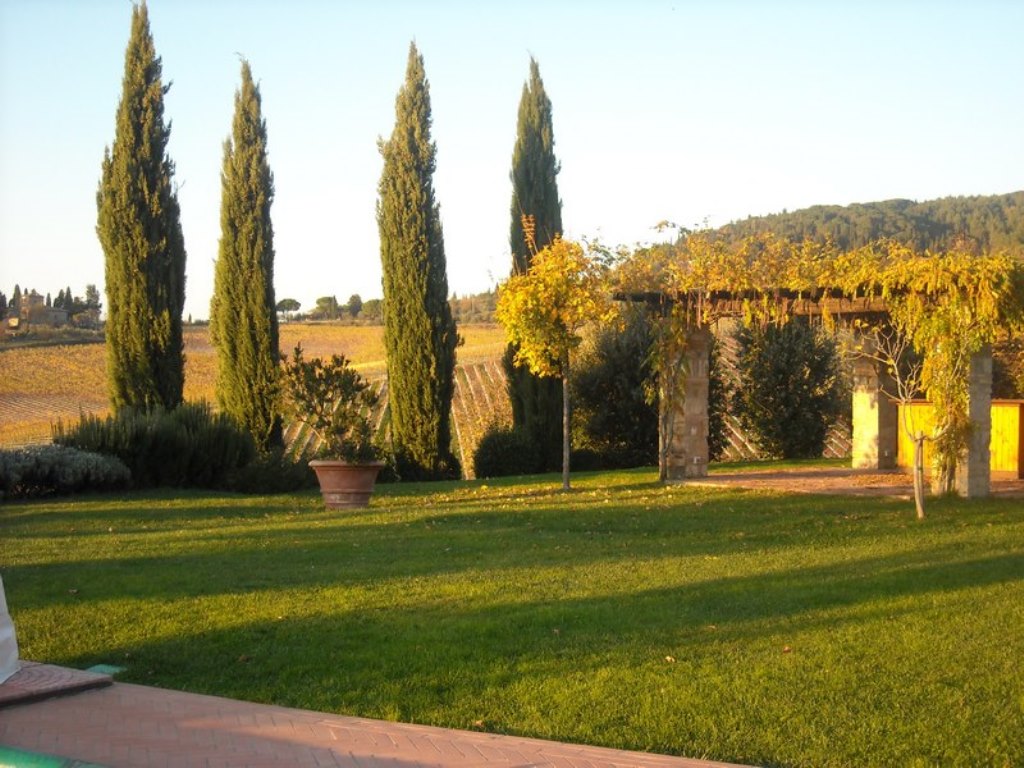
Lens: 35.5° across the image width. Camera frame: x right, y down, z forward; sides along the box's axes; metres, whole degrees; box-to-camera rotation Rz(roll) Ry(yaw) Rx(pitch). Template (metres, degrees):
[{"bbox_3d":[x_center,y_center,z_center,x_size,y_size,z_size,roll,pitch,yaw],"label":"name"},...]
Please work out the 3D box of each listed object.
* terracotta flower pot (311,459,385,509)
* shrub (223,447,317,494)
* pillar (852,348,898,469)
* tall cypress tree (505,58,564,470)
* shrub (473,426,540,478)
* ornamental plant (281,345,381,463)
[{"bbox_3d":[-1.896,1.148,18.300,0.860,0.545,0.860,0,0,0],"label":"terracotta flower pot"},{"bbox_3d":[-3.203,1.149,21.100,1.220,0.600,1.050,0,0,0],"label":"shrub"},{"bbox_3d":[6.071,0.297,26.661,0.510,2.240,0.510,0,0,-40],"label":"pillar"},{"bbox_3d":[0.382,-1.937,26.000,0.950,6.750,0.950,0,0,0],"label":"tall cypress tree"},{"bbox_3d":[-0.070,1.056,24.800,1.080,0.800,1.050,0,0,0],"label":"shrub"},{"bbox_3d":[-2.068,0.223,18.300,1.130,1.350,1.050,0,0,0],"label":"ornamental plant"}]

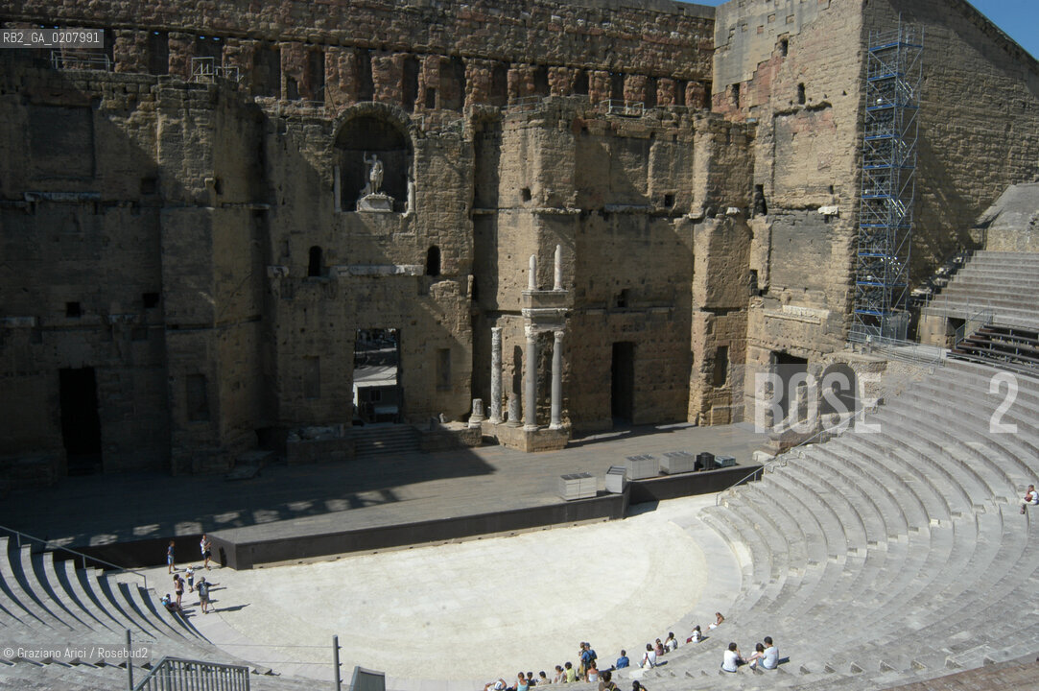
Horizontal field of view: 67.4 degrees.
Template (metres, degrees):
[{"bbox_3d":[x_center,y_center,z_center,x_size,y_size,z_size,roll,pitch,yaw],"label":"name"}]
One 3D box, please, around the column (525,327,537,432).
[{"bbox_3d":[0.837,2.357,56.624,1.005,7.827,1.005,0,8,0],"label":"column"}]

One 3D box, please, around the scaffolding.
[{"bbox_3d":[25.149,-10.984,53.021,2.150,20.900,2.400,-2,8,-22],"label":"scaffolding"}]

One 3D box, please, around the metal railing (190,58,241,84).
[{"bbox_3d":[-19.433,-17.502,49.746,3.152,1.625,0.492,1,8,4],"label":"metal railing"}]

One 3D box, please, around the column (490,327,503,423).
[{"bbox_3d":[-1.773,2.274,58.742,0.965,7.343,0.965,0,8,0],"label":"column"}]

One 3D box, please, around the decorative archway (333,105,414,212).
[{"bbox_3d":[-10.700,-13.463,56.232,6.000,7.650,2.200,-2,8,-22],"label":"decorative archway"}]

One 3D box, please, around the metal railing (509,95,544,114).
[{"bbox_3d":[0.461,-17.809,57.577,2.955,1.133,0.197,4,8,26],"label":"metal railing"}]

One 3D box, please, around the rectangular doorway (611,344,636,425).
[{"bbox_3d":[8.345,3.165,63.779,2.100,7.000,0.900,-2,8,-22],"label":"rectangular doorway"}]

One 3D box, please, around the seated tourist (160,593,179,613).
[{"bbox_3d":[-15.324,11.272,34.069,0.800,0.880,0.550,-5,10,-36],"label":"seated tourist"}]

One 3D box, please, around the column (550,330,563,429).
[{"bbox_3d":[2.718,2.538,57.282,1.005,7.314,1.005,0,8,0],"label":"column"}]

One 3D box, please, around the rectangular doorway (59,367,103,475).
[{"bbox_3d":[-28.278,4.908,50.159,2.069,6.853,0.788,-3,8,-23],"label":"rectangular doorway"}]

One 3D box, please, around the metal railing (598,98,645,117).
[{"bbox_3d":[8.107,-18.472,61.196,3.000,1.130,1.500,-2,8,-22],"label":"metal railing"}]

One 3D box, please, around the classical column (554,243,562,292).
[{"bbox_3d":[2.685,-5.542,55.152,0.570,3.300,0.570,1,8,0],"label":"classical column"}]

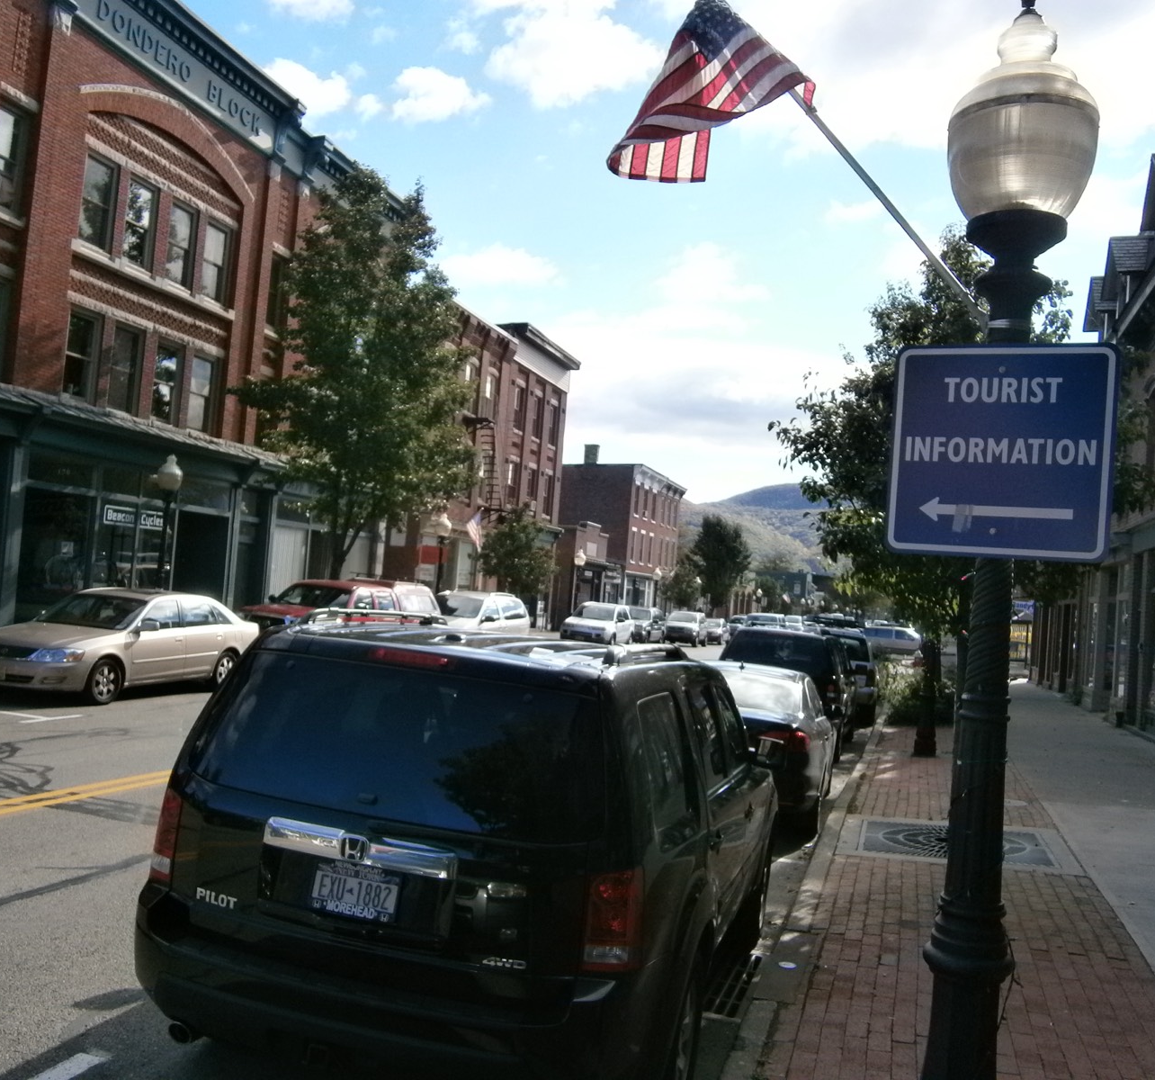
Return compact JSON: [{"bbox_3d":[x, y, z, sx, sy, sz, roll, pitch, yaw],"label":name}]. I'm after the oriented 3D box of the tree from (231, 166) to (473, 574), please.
[{"bbox_3d":[-5.376,-3.122,25.514,5.600,11.600,5.400,4,-3,18],"label":"tree"}]

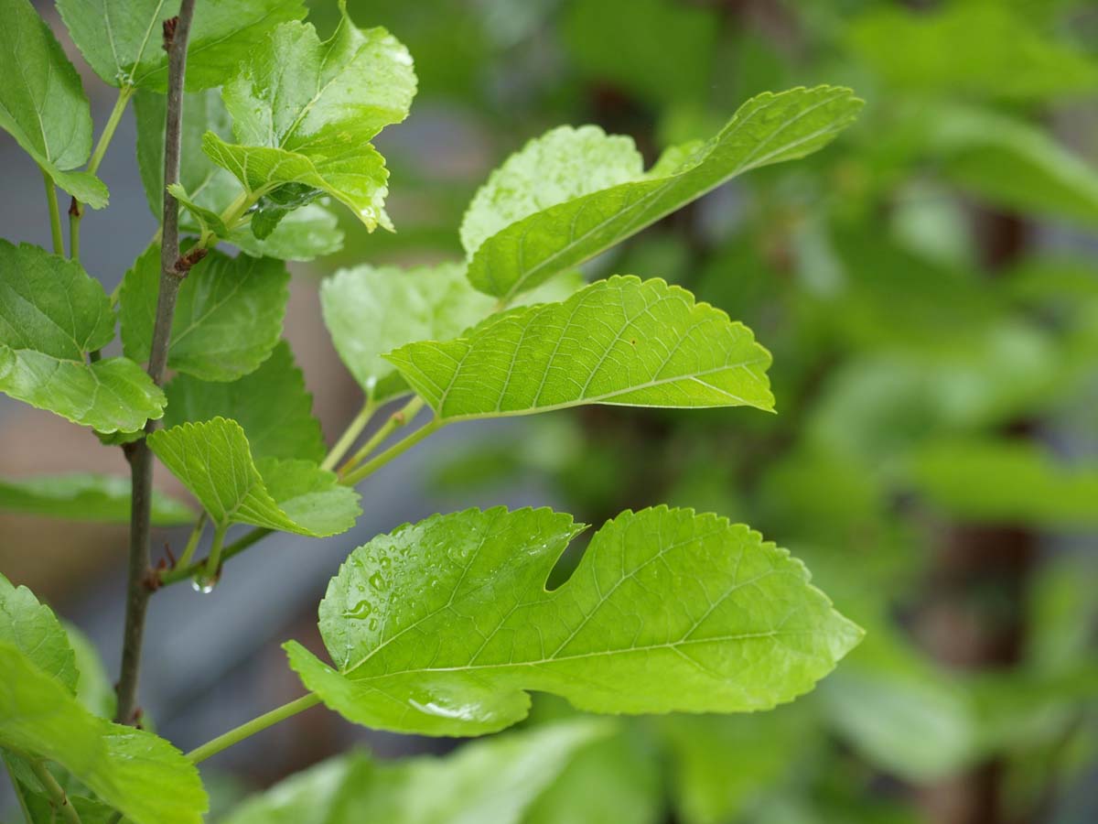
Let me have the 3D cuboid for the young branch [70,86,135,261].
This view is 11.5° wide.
[{"bbox_3d":[-0.100,-0.053,1.215,0.006,0.040,0.007,16,3,0],"label":"young branch"}]

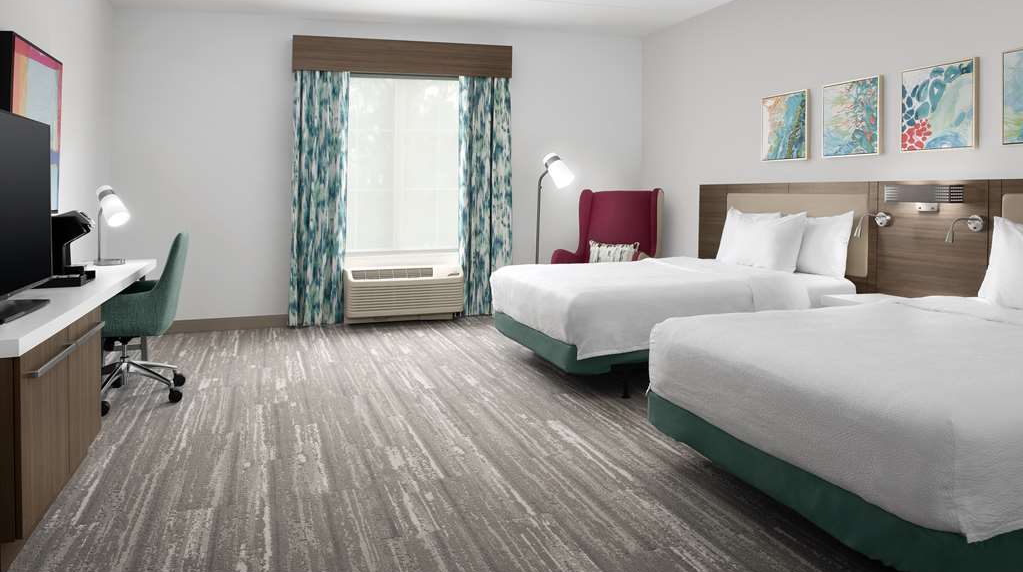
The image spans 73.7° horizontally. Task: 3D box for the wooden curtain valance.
[{"bbox_3d":[-0.983,-2.112,6.372,2.017,0.321,0.190,-2,7,-18],"label":"wooden curtain valance"}]

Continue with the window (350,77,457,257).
[{"bbox_3d":[-1.026,-1.168,6.501,1.097,1.731,0.100,-2,7,-18],"label":"window"}]

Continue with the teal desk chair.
[{"bbox_3d":[-2.235,0.190,3.930,0.630,0.940,0.620,-2,7,-18],"label":"teal desk chair"}]

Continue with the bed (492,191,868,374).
[{"bbox_3d":[1.041,-0.030,4.580,1.980,1.190,1.460,-2,8,-16],"label":"bed"}]

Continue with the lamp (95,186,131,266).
[{"bbox_3d":[-2.904,-0.439,4.950,0.240,0.560,0.160,4,8,28],"label":"lamp"}]

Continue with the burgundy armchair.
[{"bbox_3d":[0.875,-0.266,6.150,0.780,1.220,0.800,5,9,33],"label":"burgundy armchair"}]

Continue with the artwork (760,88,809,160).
[{"bbox_3d":[1.974,-1.153,4.930,0.040,0.470,0.460,-2,8,-16],"label":"artwork"}]

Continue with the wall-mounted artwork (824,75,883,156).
[{"bbox_3d":[2.296,-1.124,4.594,0.040,0.509,0.490,-2,7,-18],"label":"wall-mounted artwork"}]

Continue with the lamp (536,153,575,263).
[{"bbox_3d":[0.390,-0.445,6.330,0.450,1.571,0.260,4,7,30],"label":"lamp"}]

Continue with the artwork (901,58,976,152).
[{"bbox_3d":[2.411,-1.013,3.850,0.040,0.470,0.450,-2,8,-16],"label":"artwork"}]

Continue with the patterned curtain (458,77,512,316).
[{"bbox_3d":[-0.248,-0.879,6.585,0.540,2.317,0.140,-2,7,-18],"label":"patterned curtain"}]

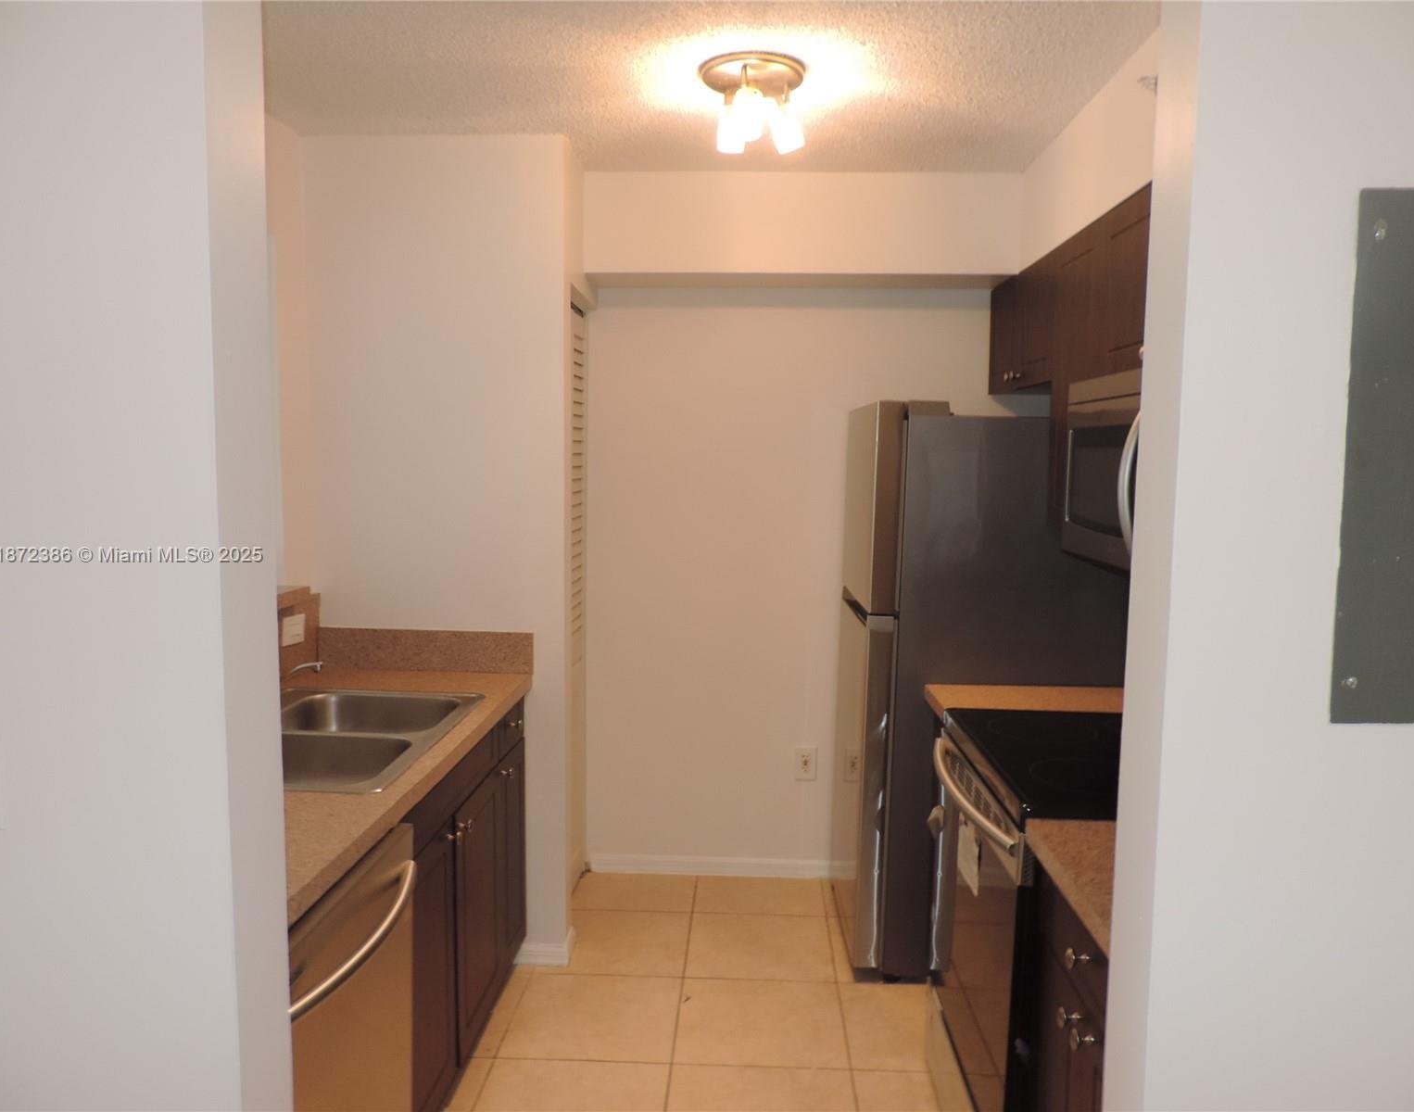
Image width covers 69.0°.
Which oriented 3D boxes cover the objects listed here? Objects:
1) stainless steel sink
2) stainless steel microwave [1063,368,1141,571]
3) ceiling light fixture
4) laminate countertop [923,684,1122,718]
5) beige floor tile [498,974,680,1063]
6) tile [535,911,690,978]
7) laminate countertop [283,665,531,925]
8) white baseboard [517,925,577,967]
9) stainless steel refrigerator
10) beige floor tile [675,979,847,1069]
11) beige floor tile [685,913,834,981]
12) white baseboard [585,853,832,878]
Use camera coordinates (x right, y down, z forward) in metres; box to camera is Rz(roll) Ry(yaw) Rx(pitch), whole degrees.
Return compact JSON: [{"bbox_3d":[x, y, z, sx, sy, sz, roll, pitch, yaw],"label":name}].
[{"bbox_3d":[-0.895,0.500,2.386,0.565,0.193,0.835,1,5,3],"label":"stainless steel sink"},{"bbox_3d":[1.044,-0.178,2.173,0.400,0.415,0.760,1,5,3],"label":"stainless steel microwave"},{"bbox_3d":[0.112,-1.068,2.478,0.255,0.183,0.255,1,5,3],"label":"ceiling light fixture"},{"bbox_3d":[0.943,0.408,2.793,0.642,0.038,0.315,1,5,3],"label":"laminate countertop"},{"bbox_3d":[-0.306,1.284,2.865,0.453,0.010,0.448,1,5,3],"label":"beige floor tile"},{"bbox_3d":[-0.286,1.246,3.313,0.453,0.010,0.448,1,5,3],"label":"tile"},{"bbox_3d":[-0.889,0.441,2.223,0.662,0.038,1.770,1,5,3],"label":"laminate countertop"},{"bbox_3d":[-0.498,1.214,3.222,0.157,0.064,0.157,1,5,3],"label":"white baseboard"},{"bbox_3d":[0.851,0.389,3.323,0.793,1.715,0.725,1,5,3],"label":"stainless steel refrigerator"},{"bbox_3d":[0.149,1.289,2.845,0.453,0.010,0.448,1,5,3],"label":"beige floor tile"},{"bbox_3d":[0.169,1.251,3.293,0.453,0.010,0.448,1,5,3],"label":"beige floor tile"},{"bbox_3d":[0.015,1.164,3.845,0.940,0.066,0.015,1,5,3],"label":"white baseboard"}]

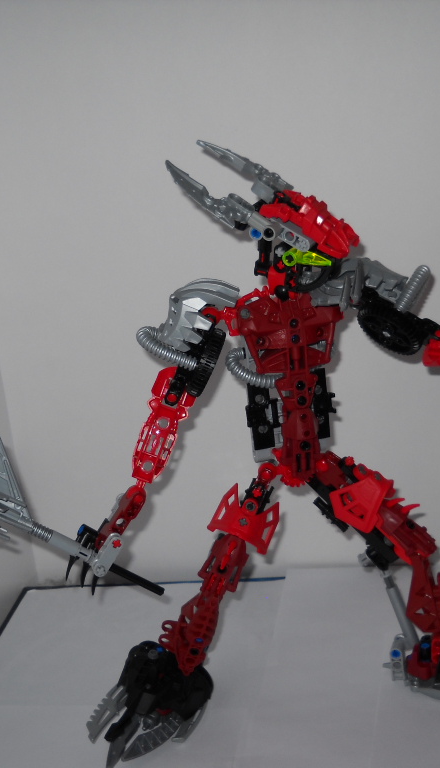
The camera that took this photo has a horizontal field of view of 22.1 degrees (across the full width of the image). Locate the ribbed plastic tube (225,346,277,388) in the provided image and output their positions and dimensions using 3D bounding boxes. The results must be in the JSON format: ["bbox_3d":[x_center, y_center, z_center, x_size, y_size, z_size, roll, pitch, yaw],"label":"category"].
[{"bbox_3d":[0.017,-0.009,0.580,0.029,0.020,0.027,-10,19,-9],"label":"ribbed plastic tube"}]

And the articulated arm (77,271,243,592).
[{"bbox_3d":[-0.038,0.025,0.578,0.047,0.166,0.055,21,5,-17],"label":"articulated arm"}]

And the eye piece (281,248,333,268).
[{"bbox_3d":[0.044,-0.063,0.567,0.026,0.009,0.009,8,23,19],"label":"eye piece"}]

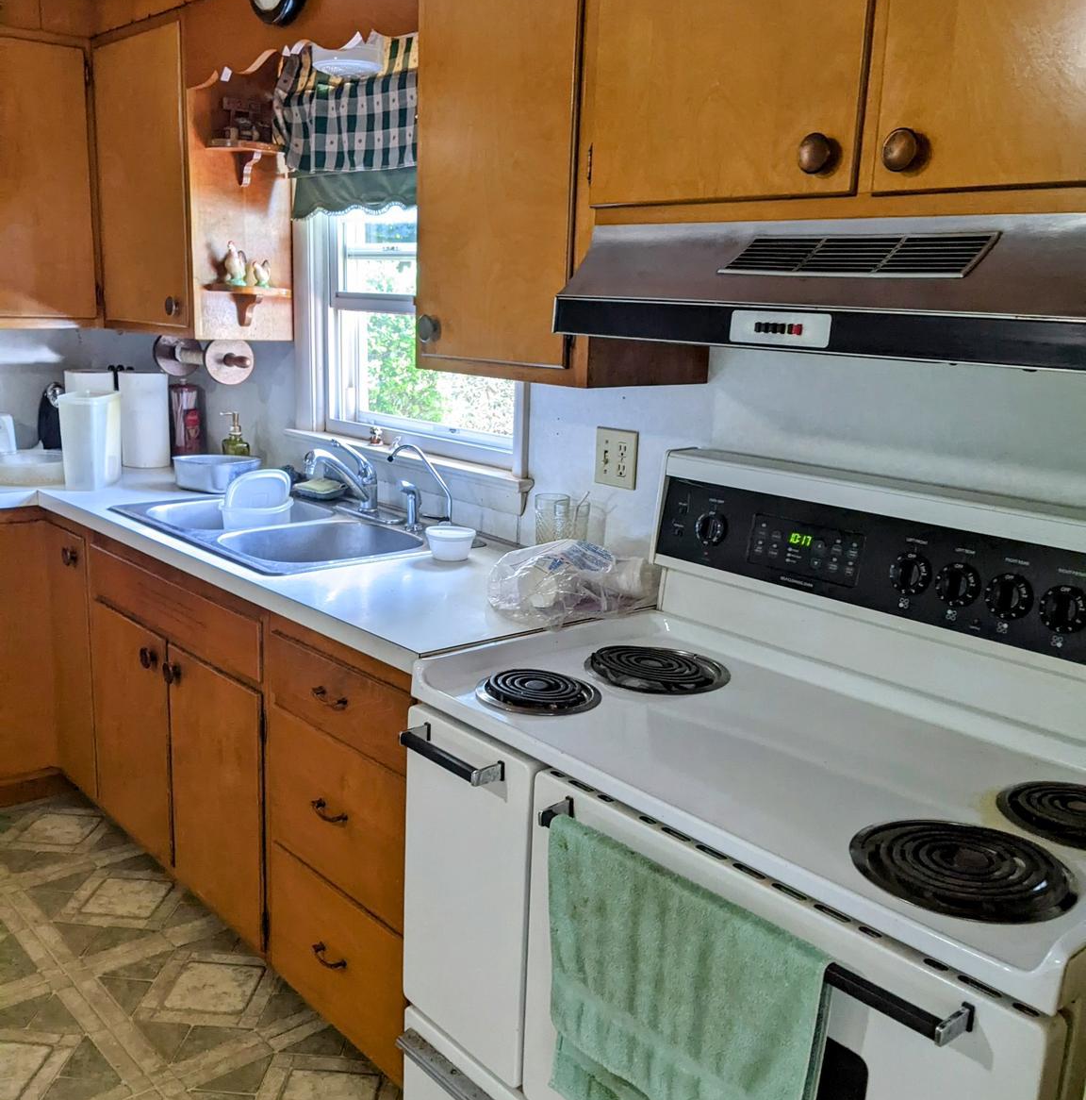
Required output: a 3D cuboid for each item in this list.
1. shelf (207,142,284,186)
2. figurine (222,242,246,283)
[{"bbox_3d":[-0.762,-1.016,2.967,0.220,0.112,0.112,-9,17,-41],"label":"shelf"},{"bbox_3d":[-0.804,-0.748,2.952,0.066,0.114,0.048,-9,17,-41],"label":"figurine"}]

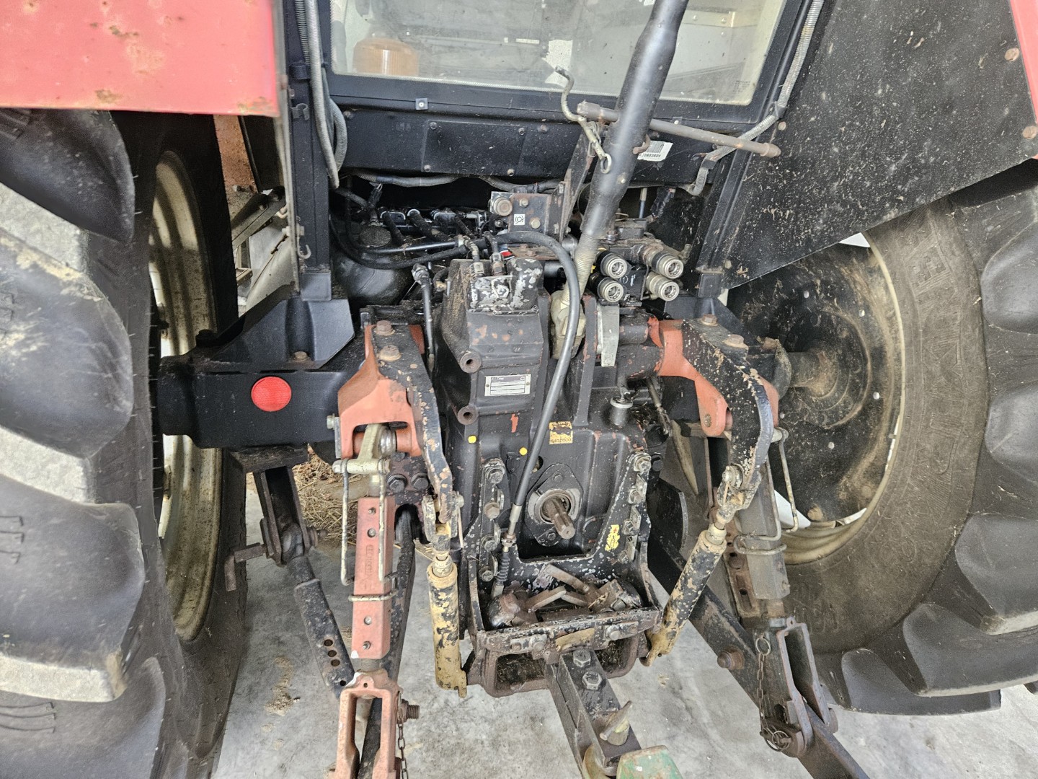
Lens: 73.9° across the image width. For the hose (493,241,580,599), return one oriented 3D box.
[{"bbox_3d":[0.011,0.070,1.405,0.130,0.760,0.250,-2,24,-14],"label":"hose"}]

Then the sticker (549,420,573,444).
[{"bbox_3d":[0.091,0.095,1.502,0.052,0.055,0.002,-2,24,-14],"label":"sticker"}]

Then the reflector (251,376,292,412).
[{"bbox_3d":[-0.506,0.009,1.411,0.080,0.080,0.010,-2,24,-14],"label":"reflector"}]

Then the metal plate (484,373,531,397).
[{"bbox_3d":[-0.022,-0.008,1.400,0.093,0.044,0.003,-2,24,-14],"label":"metal plate"}]

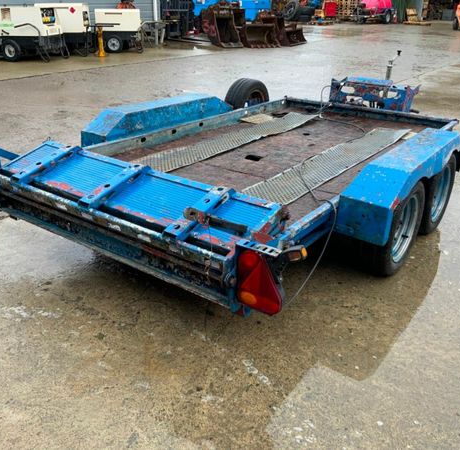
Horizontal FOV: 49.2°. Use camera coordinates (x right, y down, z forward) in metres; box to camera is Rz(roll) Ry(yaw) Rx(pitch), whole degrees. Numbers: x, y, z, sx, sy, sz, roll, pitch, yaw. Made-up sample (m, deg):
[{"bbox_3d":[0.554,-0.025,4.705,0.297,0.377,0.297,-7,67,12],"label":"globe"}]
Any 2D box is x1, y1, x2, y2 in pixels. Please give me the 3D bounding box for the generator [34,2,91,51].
[{"bbox_3d":[-4.833,-5.699,14.724,1.400,1.420,0.950,0,24,-5],"label":"generator"}]

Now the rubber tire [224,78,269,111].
[{"bbox_3d":[0.169,-1.086,4.808,0.180,0.575,0.575,18,28,30],"label":"rubber tire"}]

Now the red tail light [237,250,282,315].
[{"bbox_3d":[0.103,0.197,1.692,0.160,0.195,0.065,18,28,30],"label":"red tail light"}]

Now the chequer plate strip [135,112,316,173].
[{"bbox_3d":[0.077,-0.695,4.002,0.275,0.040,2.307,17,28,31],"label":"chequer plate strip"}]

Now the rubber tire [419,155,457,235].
[{"bbox_3d":[1.359,-0.216,3.422,0.180,0.575,0.575,18,28,30],"label":"rubber tire"}]

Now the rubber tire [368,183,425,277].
[{"bbox_3d":[0.890,0.004,2.769,0.180,0.575,0.575,18,28,30],"label":"rubber tire"}]

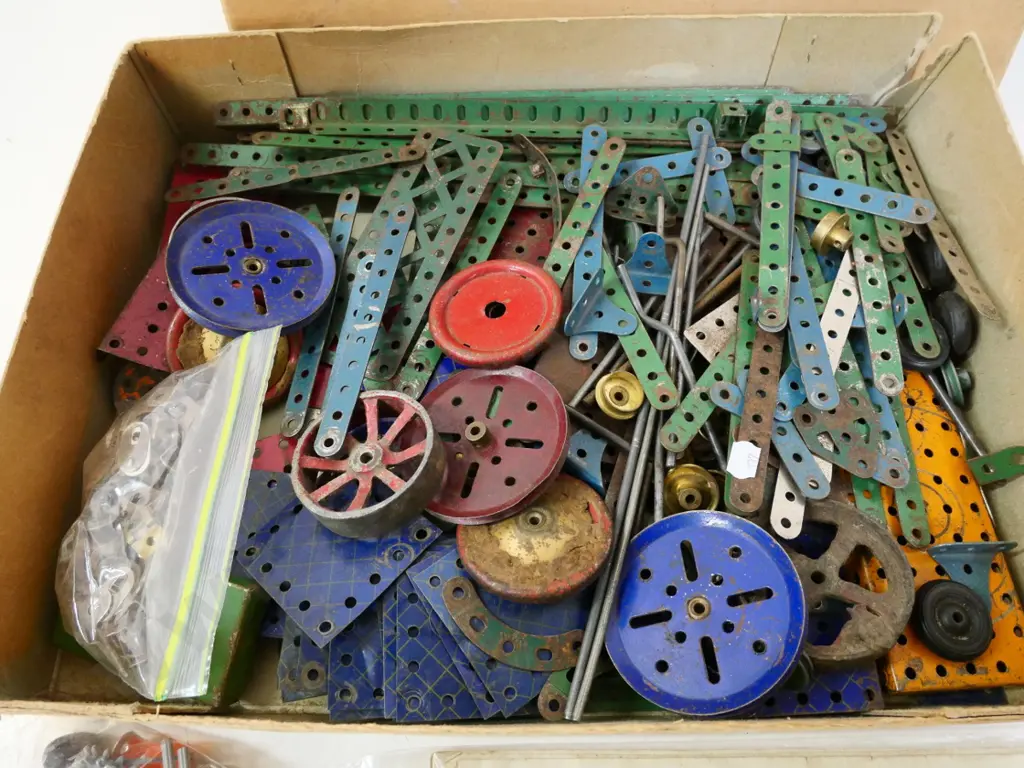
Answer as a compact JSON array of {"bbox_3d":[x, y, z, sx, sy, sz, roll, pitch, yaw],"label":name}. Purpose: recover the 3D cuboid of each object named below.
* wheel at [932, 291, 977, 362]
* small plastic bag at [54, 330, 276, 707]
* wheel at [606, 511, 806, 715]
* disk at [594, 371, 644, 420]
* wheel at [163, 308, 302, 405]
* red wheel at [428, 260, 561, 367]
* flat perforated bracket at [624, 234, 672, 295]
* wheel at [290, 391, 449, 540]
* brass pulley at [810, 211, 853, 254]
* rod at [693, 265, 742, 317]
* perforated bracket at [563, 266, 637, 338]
[{"bbox_3d":[0.207,-0.026,0.333,0.012,0.032,0.032,-13,61,25],"label":"wheel"},{"bbox_3d":[-0.138,0.047,0.289,0.078,0.042,0.148,-1,64,1],"label":"small plastic bag"},{"bbox_3d":[0.072,0.085,0.268,0.075,0.013,0.075,-14,51,26],"label":"wheel"},{"bbox_3d":[0.051,0.006,0.334,0.023,0.012,0.023,5,69,-10],"label":"disk"},{"bbox_3d":[-0.131,-0.018,0.337,0.064,0.017,0.064,0,67,0],"label":"wheel"},{"bbox_3d":[-0.007,-0.033,0.333,0.063,0.011,0.063,-4,57,7],"label":"red wheel"},{"bbox_3d":[0.065,-0.057,0.336,0.037,0.025,0.013,4,50,4],"label":"flat perforated bracket"},{"bbox_3d":[-0.061,0.034,0.305,0.061,0.021,0.061,-5,54,9],"label":"wheel"},{"bbox_3d":[0.154,-0.071,0.339,0.023,0.023,0.012,-45,55,0],"label":"brass pulley"},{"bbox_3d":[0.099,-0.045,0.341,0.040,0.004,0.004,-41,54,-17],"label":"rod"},{"bbox_3d":[0.044,-0.033,0.318,0.025,0.013,0.038,22,65,21],"label":"perforated bracket"}]

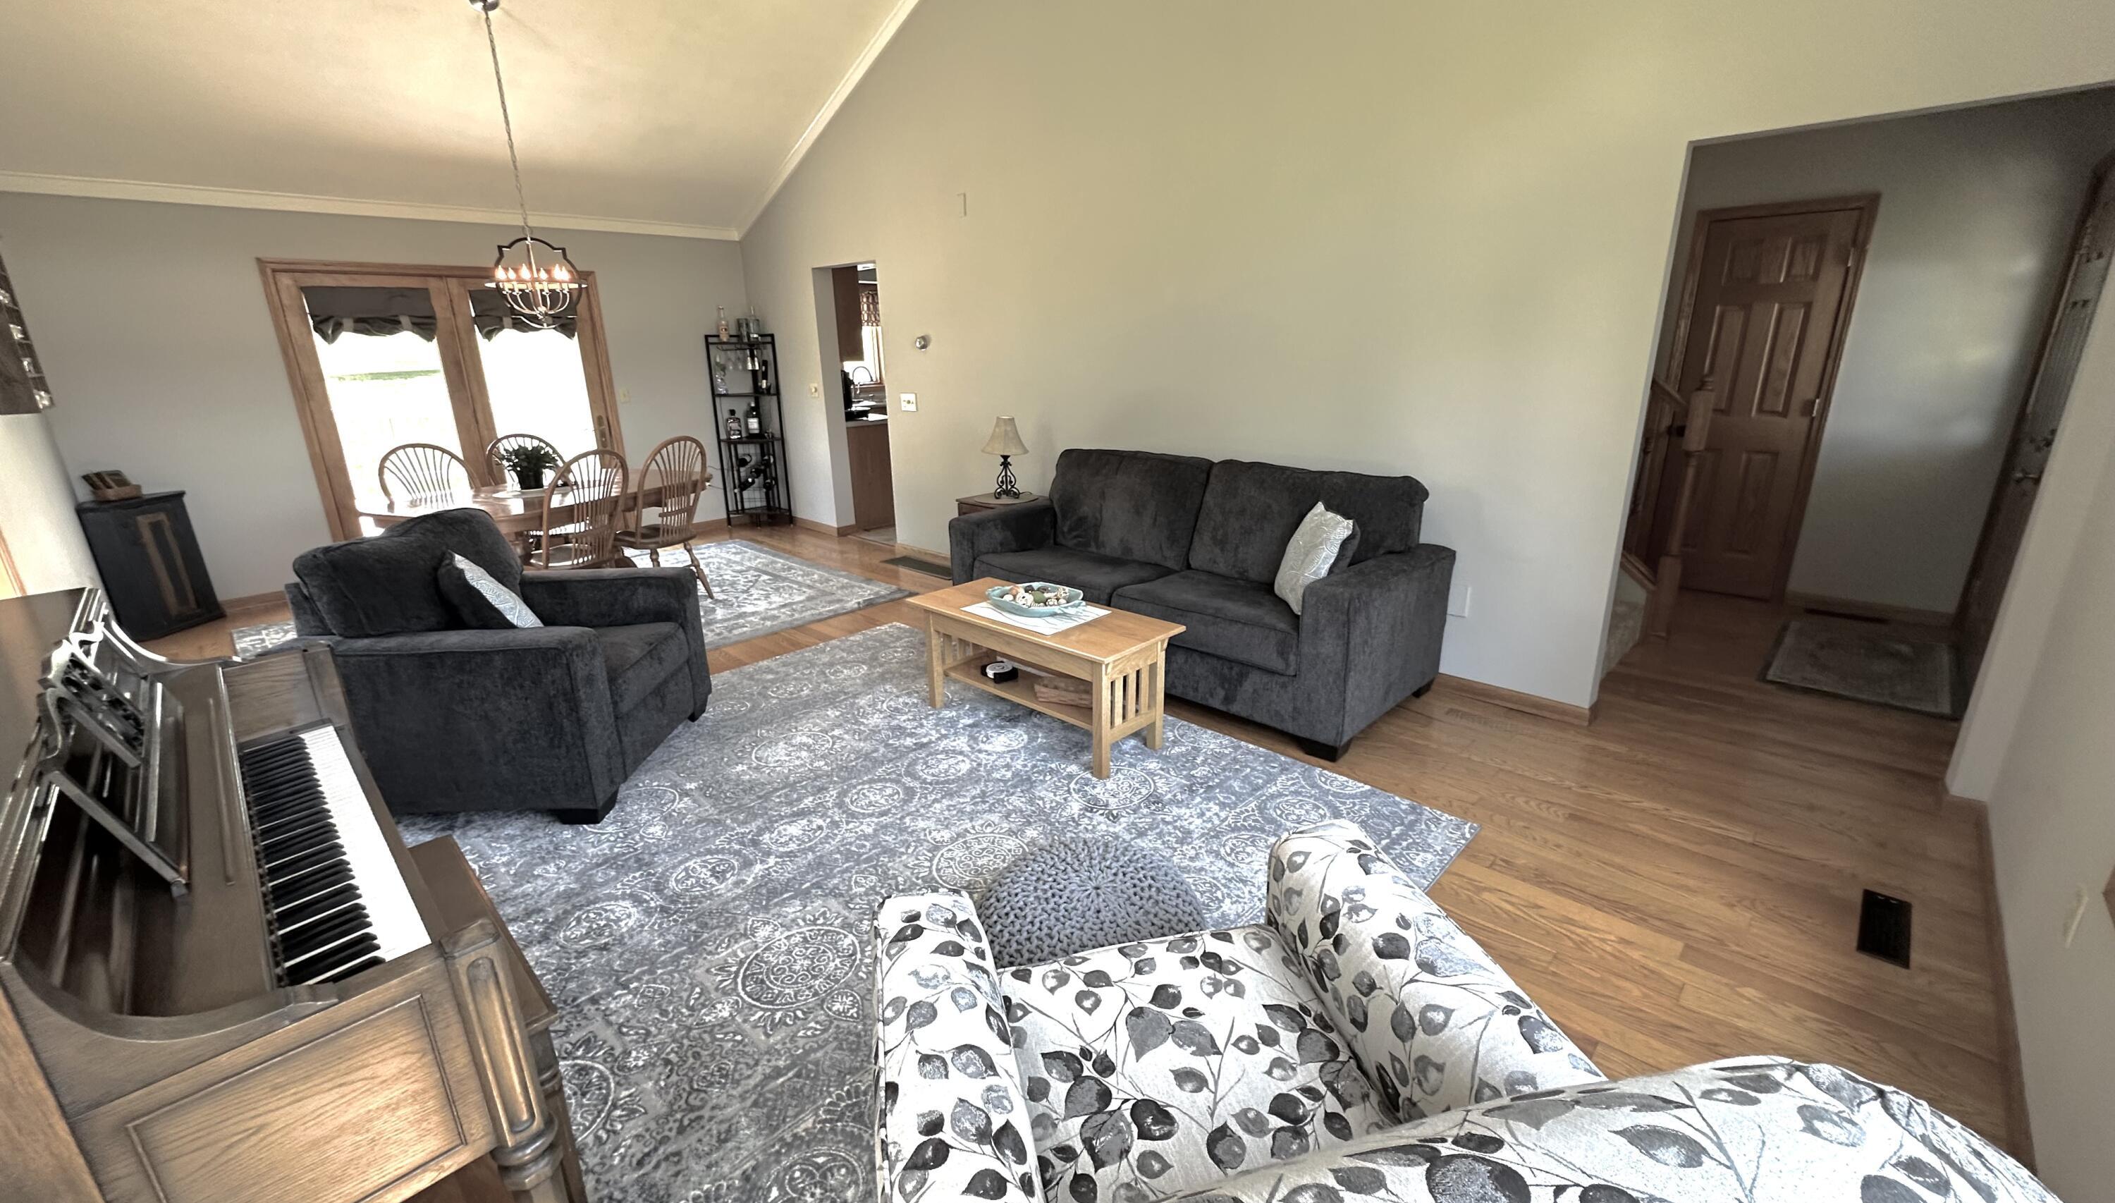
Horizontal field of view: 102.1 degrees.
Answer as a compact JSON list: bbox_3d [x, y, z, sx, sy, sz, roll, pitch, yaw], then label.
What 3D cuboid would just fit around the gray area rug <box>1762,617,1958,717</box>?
[{"bbox_3d":[3.696,0.283,3.922,0.660,0.012,1.140,15,23,43],"label":"gray area rug"}]

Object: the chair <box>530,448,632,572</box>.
[{"bbox_3d":[-2.648,-0.311,4.632,0.560,1.020,0.500,5,18,19],"label":"chair"}]

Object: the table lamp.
[{"bbox_3d":[-0.313,-0.867,5.149,0.290,0.485,0.290,-1,17,0],"label":"table lamp"}]

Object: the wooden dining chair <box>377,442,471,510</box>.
[{"bbox_3d":[-3.382,-0.378,4.910,0.560,1.020,0.500,5,18,21],"label":"wooden dining chair"}]

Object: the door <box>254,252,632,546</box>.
[{"bbox_3d":[-4.153,-1.286,6.133,0.120,2.090,1.920,15,23,43],"label":"door"}]

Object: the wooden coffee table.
[{"bbox_3d":[-0.069,0.275,3.410,1.090,0.480,0.455,15,23,42],"label":"wooden coffee table"}]

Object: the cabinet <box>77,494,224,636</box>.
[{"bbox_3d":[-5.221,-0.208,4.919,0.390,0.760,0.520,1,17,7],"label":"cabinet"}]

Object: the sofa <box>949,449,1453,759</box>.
[{"bbox_3d":[0.563,-0.179,4.016,2.170,0.970,0.970,15,23,42],"label":"sofa"}]

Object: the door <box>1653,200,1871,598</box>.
[{"bbox_3d":[3.775,-1.034,4.718,0.680,2.060,0.090,15,23,42],"label":"door"}]

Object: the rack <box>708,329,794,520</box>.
[{"bbox_3d":[-2.659,-1.494,7.519,0.560,1.625,0.310,-1,17,0],"label":"rack"}]

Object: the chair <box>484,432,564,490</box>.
[{"bbox_3d":[-3.176,-0.518,5.354,0.550,1.000,0.480,15,23,42],"label":"chair"}]

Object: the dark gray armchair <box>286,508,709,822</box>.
[{"bbox_3d":[-1.997,0.149,3.155,0.940,0.960,0.980,-1,17,0],"label":"dark gray armchair"}]

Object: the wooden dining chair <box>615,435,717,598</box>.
[{"bbox_3d":[-2.413,-0.468,5.135,0.560,1.020,0.500,5,18,19],"label":"wooden dining chair"}]

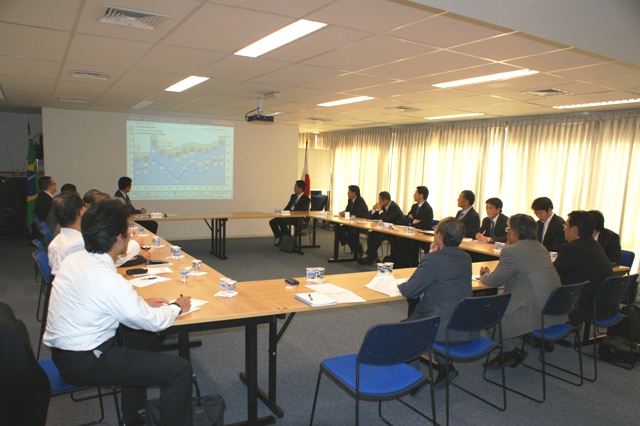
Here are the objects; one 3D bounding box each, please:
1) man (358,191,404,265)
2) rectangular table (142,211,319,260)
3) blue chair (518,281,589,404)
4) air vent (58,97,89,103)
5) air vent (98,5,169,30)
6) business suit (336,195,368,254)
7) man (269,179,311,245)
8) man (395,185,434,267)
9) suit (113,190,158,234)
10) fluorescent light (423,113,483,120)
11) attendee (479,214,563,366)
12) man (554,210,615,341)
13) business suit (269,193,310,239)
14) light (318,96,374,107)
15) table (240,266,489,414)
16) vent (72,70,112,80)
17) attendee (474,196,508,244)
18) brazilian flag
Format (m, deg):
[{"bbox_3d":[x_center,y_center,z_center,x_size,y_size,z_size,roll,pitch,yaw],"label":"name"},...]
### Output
[{"bbox_3d":[1.061,0.250,8.261,0.770,1.240,0.530,0,6,-25],"label":"man"},{"bbox_3d":[-1.680,0.405,8.234,3.020,0.740,0.780,-1,6,-25],"label":"rectangular table"},{"bbox_3d":[1.690,0.919,3.756,0.550,0.820,0.580,-1,7,-34],"label":"blue chair"},{"bbox_3d":[-3.793,-1.738,7.415,0.393,0.029,0.393,-1,7,-31],"label":"air vent"},{"bbox_3d":[-1.252,-1.301,3.180,0.400,0.050,0.400,-2,6,-31],"label":"air vent"},{"bbox_3d":[0.647,0.179,9.105,0.650,1.050,0.520,0,6,-22],"label":"business suit"},{"bbox_3d":[-0.631,0.005,9.952,0.570,1.326,0.884,7,7,37],"label":"man"},{"bbox_3d":[1.446,0.257,7.398,0.750,1.330,0.520,-1,6,-26],"label":"man"},{"bbox_3d":[-3.065,0.143,7.984,0.750,1.020,0.550,0,6,-18],"label":"suit"},{"bbox_3d":[2.346,-1.734,8.511,0.220,0.060,1.220,-2,6,-31],"label":"fluorescent light"},{"bbox_3d":[1.740,0.666,4.247,0.589,1.326,0.747,-2,7,-37],"label":"attendee"},{"bbox_3d":[2.206,0.643,4.271,0.540,1.310,0.760,-2,7,-39],"label":"man"},{"bbox_3d":[-0.613,0.043,9.688,0.680,0.900,0.500,-2,7,-33],"label":"business suit"},{"bbox_3d":[0.335,-1.542,6.576,0.210,0.080,1.190,-1,6,-30],"label":"light"},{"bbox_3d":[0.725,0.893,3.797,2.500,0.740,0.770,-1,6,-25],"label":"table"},{"bbox_3d":[-2.533,-1.544,5.336,0.400,0.050,0.400,-2,6,-31],"label":"vent"},{"bbox_3d":[2.245,0.449,6.380,0.560,1.300,0.780,7,7,39],"label":"attendee"},{"bbox_3d":[-5.007,-0.640,8.350,0.190,1.860,0.180,-1,6,-30],"label":"brazilian flag"}]

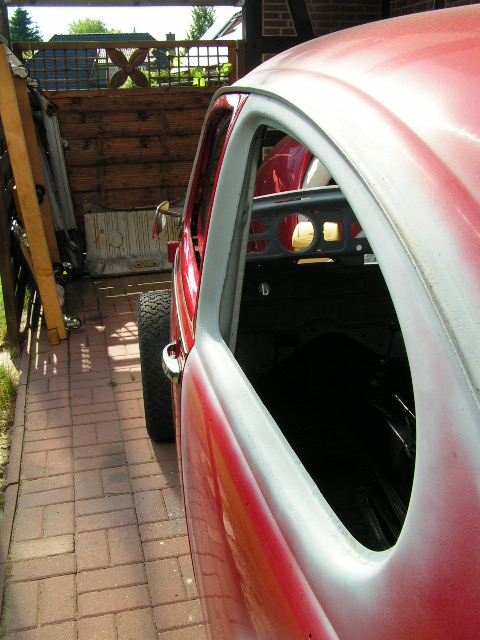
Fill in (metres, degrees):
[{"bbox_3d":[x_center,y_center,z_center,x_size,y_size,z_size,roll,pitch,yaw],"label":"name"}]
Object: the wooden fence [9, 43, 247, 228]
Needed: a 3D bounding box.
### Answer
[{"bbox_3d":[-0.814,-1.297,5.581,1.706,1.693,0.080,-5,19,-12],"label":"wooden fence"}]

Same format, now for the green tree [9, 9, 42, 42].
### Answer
[{"bbox_3d":[-13.789,-16.597,45.140,4.800,6.392,4.800,-5,19,-12],"label":"green tree"}]

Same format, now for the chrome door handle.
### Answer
[{"bbox_3d":[-0.139,0.088,1.451,0.043,0.034,0.150,-4,19,-8],"label":"chrome door handle"}]

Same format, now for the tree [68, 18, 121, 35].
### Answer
[{"bbox_3d":[-12.481,-22.258,60.906,5.900,7.155,5.900,-5,19,-12],"label":"tree"}]

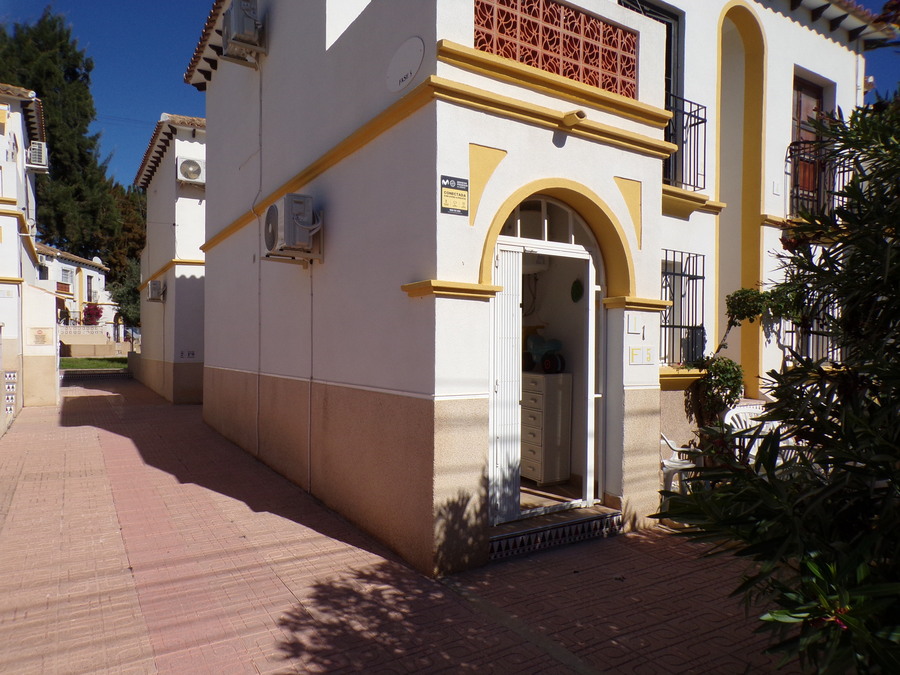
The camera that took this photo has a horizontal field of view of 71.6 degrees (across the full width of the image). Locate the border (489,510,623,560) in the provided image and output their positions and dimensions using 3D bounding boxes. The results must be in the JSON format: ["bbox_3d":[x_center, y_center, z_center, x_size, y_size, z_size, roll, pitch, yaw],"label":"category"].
[{"bbox_3d":[0.853,1.540,4.882,1.364,0.170,0.049,1,-1,-32],"label":"border"}]

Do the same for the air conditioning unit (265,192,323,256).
[{"bbox_3d":[-1.624,-1.098,6.252,0.300,0.550,0.740,1,-1,-32],"label":"air conditioning unit"}]

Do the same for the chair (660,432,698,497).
[{"bbox_3d":[2.030,1.256,5.980,0.560,0.850,0.570,0,-1,-9],"label":"chair"}]

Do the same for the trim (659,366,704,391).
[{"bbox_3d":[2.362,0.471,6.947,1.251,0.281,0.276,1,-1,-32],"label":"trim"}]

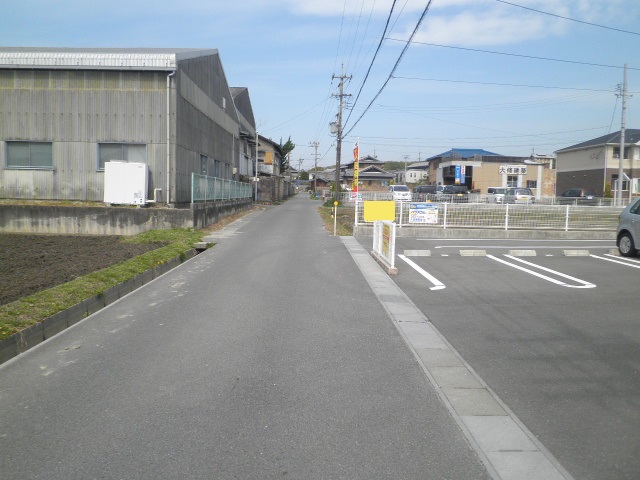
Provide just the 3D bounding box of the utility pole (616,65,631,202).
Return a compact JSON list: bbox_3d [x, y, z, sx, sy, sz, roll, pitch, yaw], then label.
[{"bbox_3d":[23.827,-7.813,37.800,1.300,11.600,0.500,1,6,0],"label":"utility pole"}]

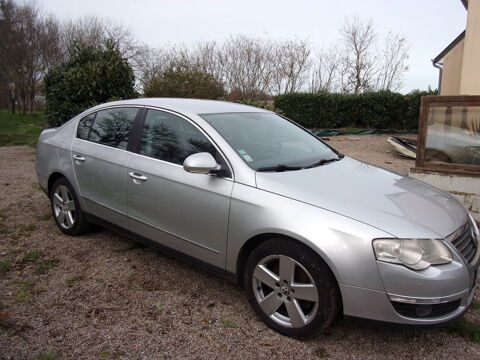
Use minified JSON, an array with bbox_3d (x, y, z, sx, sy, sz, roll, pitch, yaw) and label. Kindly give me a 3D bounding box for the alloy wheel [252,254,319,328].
[{"bbox_3d":[0.313,0.676,2.113,0.460,0.460,0.170,11,14,37],"label":"alloy wheel"}]

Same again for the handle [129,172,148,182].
[{"bbox_3d":[-0.833,-0.025,2.730,0.235,0.045,0.050,10,14,35],"label":"handle"}]

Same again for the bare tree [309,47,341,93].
[{"bbox_3d":[6.002,-6.769,24.418,2.348,5.695,2.500,4,13,13],"label":"bare tree"}]

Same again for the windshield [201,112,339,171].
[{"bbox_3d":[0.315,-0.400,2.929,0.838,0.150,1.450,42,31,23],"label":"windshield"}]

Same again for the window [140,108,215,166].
[{"bbox_3d":[-0.492,-0.340,2.642,0.955,0.455,0.070,10,-8,35],"label":"window"}]

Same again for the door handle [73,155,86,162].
[{"bbox_3d":[-1.564,-0.217,3.245,0.225,0.055,0.055,10,15,35],"label":"door handle"}]

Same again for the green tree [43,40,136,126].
[{"bbox_3d":[-7.688,-4.878,17.000,4.470,4.360,4.240,-4,13,-24],"label":"green tree"}]

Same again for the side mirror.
[{"bbox_3d":[-0.258,-0.114,2.229,0.140,0.150,0.220,10,14,35],"label":"side mirror"}]

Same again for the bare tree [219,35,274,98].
[{"bbox_3d":[0.469,-7.428,24.000,3.760,5.950,3.760,1,12,1],"label":"bare tree"}]

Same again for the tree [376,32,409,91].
[{"bbox_3d":[9.399,-6.191,21.259,2.044,6.028,2.300,6,13,22],"label":"tree"}]

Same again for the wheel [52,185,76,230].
[{"bbox_3d":[-1.864,0.276,3.670,0.460,0.460,0.170,10,15,35],"label":"wheel"}]

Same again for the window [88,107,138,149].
[{"bbox_3d":[-1.198,-0.499,3.109,0.730,0.400,0.050,10,-13,35],"label":"window"}]

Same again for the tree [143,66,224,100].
[{"bbox_3d":[-3.700,-5.472,22.038,5.104,3.894,4.800,-1,13,-9],"label":"tree"}]

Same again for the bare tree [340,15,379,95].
[{"bbox_3d":[8.190,-7.637,23.000,2.570,7.110,2.570,5,12,20],"label":"bare tree"}]

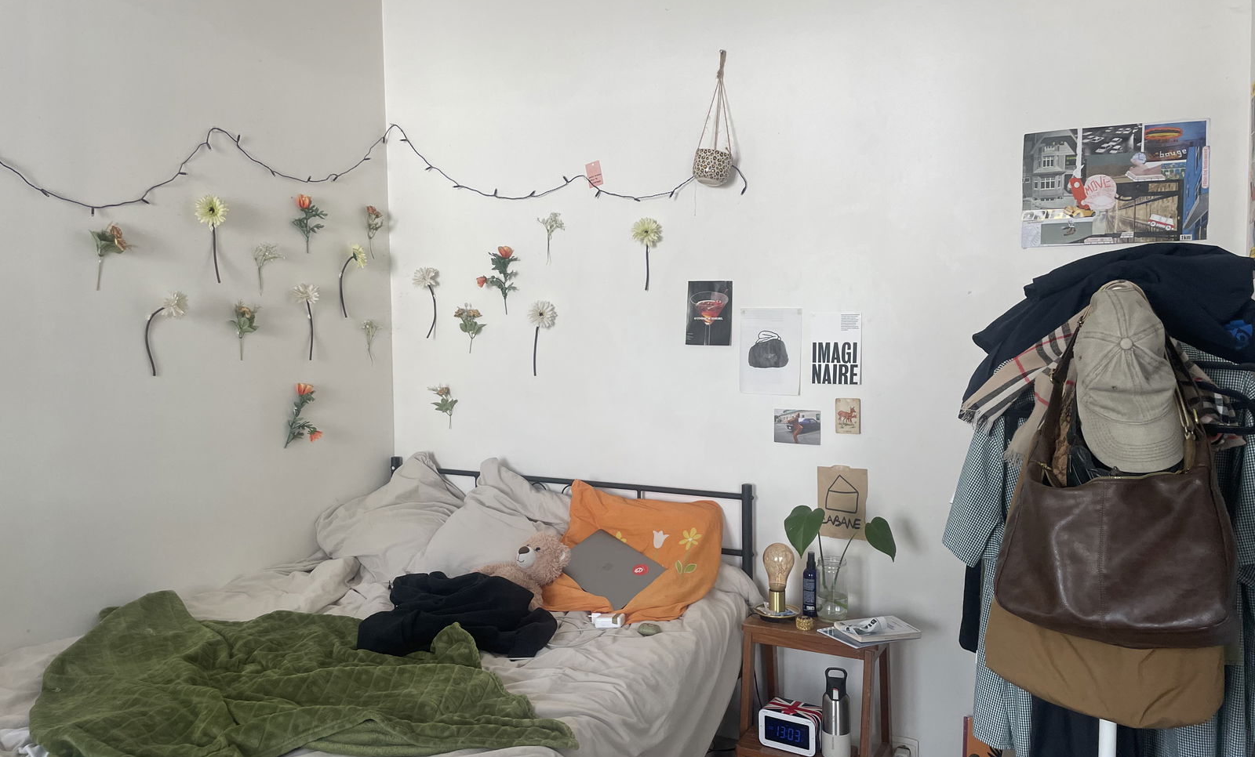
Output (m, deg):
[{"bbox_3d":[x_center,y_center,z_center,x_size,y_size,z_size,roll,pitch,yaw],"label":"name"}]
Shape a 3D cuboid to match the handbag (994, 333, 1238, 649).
[{"bbox_3d":[0.758,0.158,1.470,0.325,0.475,0.130,1,4,27],"label":"handbag"}]

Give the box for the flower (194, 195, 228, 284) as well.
[{"bbox_3d":[-1.249,-0.416,2.829,0.065,0.265,0.085,1,4,28],"label":"flower"}]

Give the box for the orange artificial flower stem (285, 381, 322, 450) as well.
[{"bbox_3d":[-1.129,0.128,3.281,0.060,0.225,0.120,1,4,27],"label":"orange artificial flower stem"}]

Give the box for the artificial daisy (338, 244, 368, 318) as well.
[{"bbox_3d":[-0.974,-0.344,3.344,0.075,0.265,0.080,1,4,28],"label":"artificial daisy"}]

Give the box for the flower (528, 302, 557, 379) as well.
[{"bbox_3d":[-0.293,-0.139,3.219,0.108,0.258,0.060,1,4,27],"label":"flower"}]

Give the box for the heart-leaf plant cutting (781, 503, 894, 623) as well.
[{"bbox_3d":[0.589,0.507,2.614,0.300,0.300,0.170,1,4,27],"label":"heart-leaf plant cutting"}]

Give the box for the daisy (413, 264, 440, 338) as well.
[{"bbox_3d":[-0.732,-0.275,3.433,0.115,0.255,0.070,1,4,27],"label":"daisy"}]

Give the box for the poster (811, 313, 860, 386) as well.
[{"bbox_3d":[0.612,-0.087,2.763,0.150,0.212,0.009,1,4,27],"label":"poster"}]

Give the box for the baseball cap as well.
[{"bbox_3d":[0.771,-0.002,1.450,0.152,0.285,0.120,-3,-2,27],"label":"baseball cap"}]

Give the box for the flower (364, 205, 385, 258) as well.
[{"bbox_3d":[-0.910,-0.529,3.390,0.055,0.183,0.078,1,4,27],"label":"flower"}]

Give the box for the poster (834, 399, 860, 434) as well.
[{"bbox_3d":[0.647,0.111,2.760,0.074,0.104,0.008,1,4,27],"label":"poster"}]

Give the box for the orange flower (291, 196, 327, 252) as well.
[{"bbox_3d":[-1.071,-0.517,3.169,0.060,0.190,0.110,1,4,28],"label":"orange flower"}]

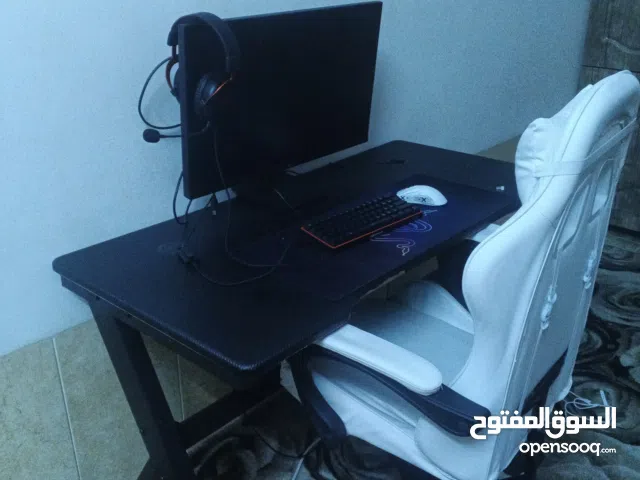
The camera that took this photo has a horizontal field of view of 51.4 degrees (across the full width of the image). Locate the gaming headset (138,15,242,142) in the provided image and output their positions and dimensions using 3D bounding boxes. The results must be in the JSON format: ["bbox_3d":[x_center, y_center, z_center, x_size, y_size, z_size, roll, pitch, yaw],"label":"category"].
[{"bbox_3d":[-0.266,-0.317,1.270,0.185,0.210,0.190,19,30,37],"label":"gaming headset"}]

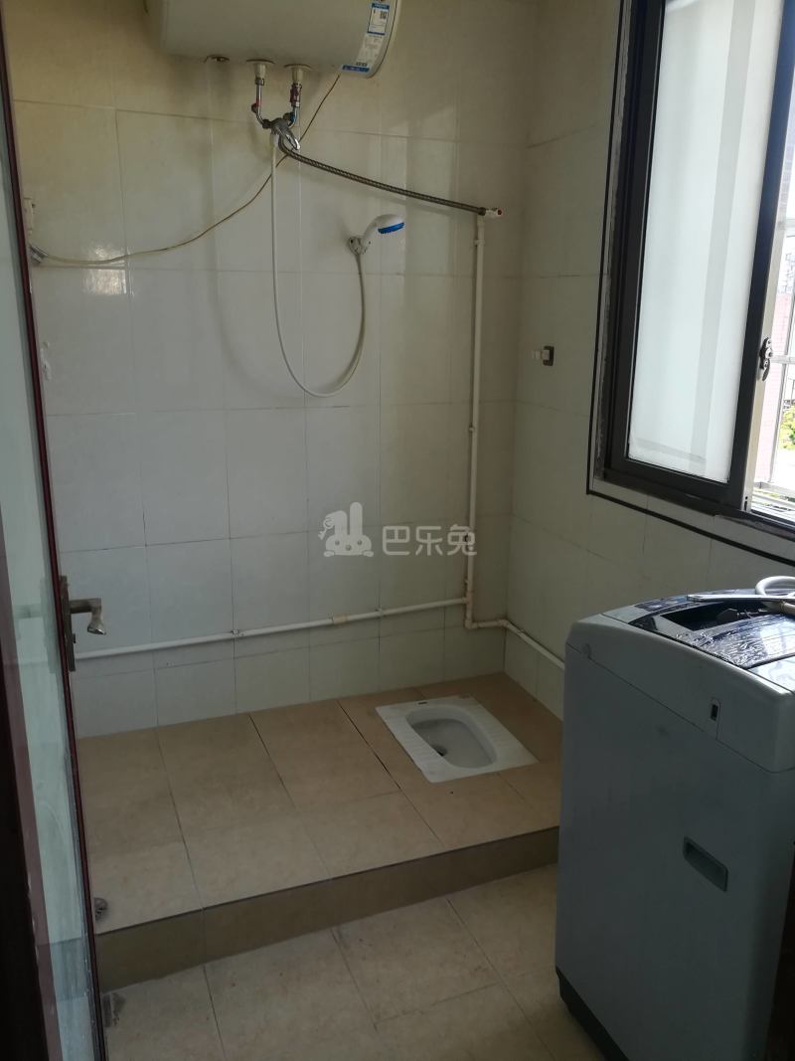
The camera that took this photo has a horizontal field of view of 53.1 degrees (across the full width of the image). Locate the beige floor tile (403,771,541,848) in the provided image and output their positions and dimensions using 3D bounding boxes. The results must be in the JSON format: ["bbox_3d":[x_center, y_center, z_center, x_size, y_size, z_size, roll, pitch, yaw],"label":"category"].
[{"bbox_3d":[0.198,0.752,2.158,0.294,0.010,0.281,-5,15,-21],"label":"beige floor tile"}]

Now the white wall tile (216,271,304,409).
[{"bbox_3d":[-0.402,-0.564,2.363,0.250,0.399,0.012,-5,16,-22],"label":"white wall tile"}]

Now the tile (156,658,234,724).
[{"bbox_3d":[-0.650,0.524,2.583,0.252,0.206,0.010,-5,15,-21],"label":"tile"}]

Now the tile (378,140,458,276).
[{"bbox_3d":[0.066,-0.997,2.487,0.252,0.400,0.010,-5,15,-21],"label":"tile"}]

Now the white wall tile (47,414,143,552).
[{"bbox_3d":[-0.869,-0.134,2.281,0.250,0.399,0.012,-5,16,-22],"label":"white wall tile"}]

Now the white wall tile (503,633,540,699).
[{"bbox_3d":[0.448,0.455,2.849,0.012,0.192,0.240,-5,16,-22],"label":"white wall tile"}]

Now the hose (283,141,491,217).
[{"bbox_3d":[-0.016,-1.016,2.310,0.714,0.138,0.040,-9,17,-32],"label":"hose"}]

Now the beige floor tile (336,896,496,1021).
[{"bbox_3d":[0.034,0.974,1.824,0.297,0.010,0.283,-5,15,-21],"label":"beige floor tile"}]

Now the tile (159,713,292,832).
[{"bbox_3d":[-0.517,0.699,2.340,0.297,0.010,0.605,-5,15,-21],"label":"tile"}]

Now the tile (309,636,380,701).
[{"bbox_3d":[-0.182,0.482,2.766,0.252,0.206,0.010,-5,15,-21],"label":"tile"}]

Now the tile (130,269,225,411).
[{"bbox_3d":[-0.634,-0.542,2.271,0.250,0.399,0.012,-5,16,-22],"label":"tile"}]

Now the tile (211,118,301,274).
[{"bbox_3d":[-0.398,-0.950,2.261,0.250,0.399,0.012,-5,16,-22],"label":"tile"}]

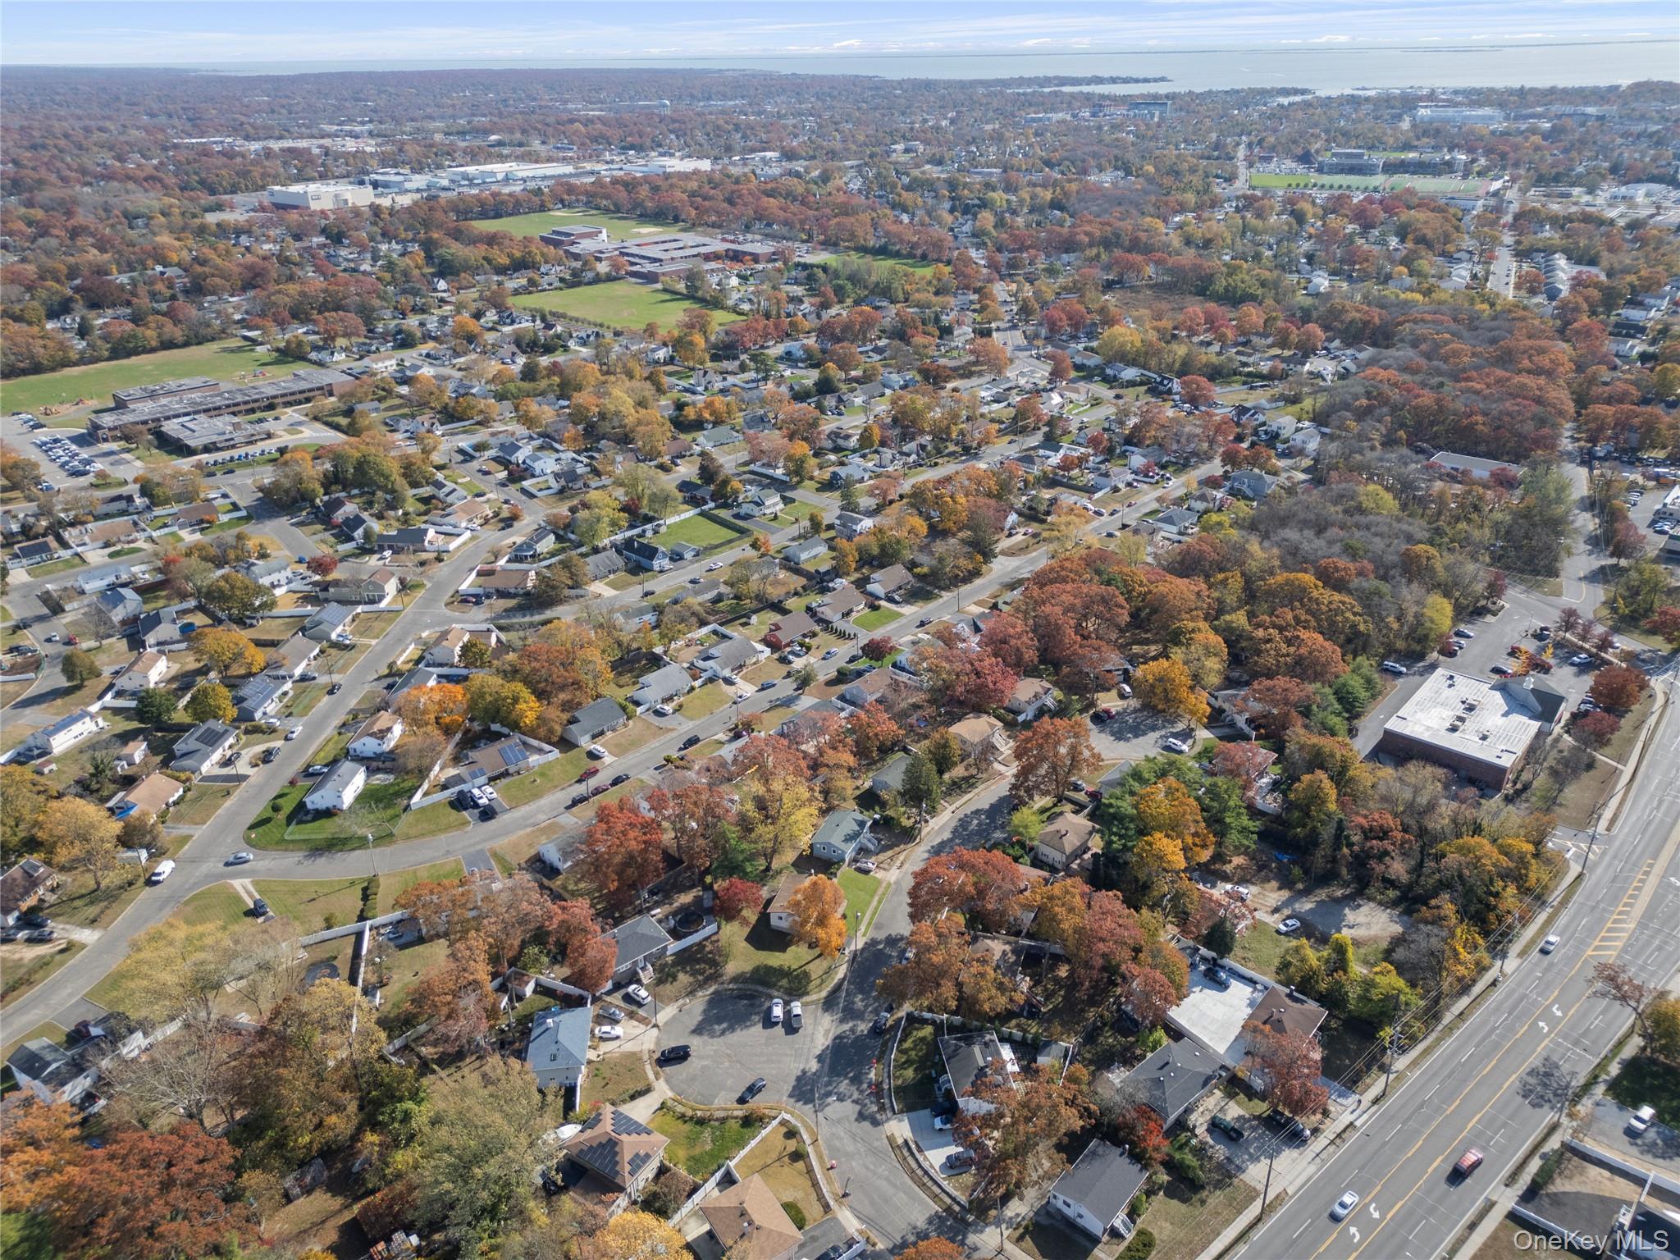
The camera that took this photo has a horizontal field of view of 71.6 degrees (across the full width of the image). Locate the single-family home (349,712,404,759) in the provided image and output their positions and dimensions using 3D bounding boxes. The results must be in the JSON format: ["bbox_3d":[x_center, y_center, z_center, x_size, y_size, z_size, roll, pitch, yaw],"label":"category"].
[{"bbox_3d":[-111.530,24.370,279.590,8.460,5.740,11.470,0,27,1],"label":"single-family home"}]

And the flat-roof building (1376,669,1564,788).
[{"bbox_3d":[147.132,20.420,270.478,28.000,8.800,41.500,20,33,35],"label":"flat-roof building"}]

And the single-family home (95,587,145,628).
[{"bbox_3d":[-213.990,-8.080,345.810,10.190,6.200,11.290,-23,34,-37],"label":"single-family home"}]

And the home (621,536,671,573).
[{"bbox_3d":[-61.330,-24.180,370.580,14.500,7.000,7.000,21,34,36],"label":"home"}]

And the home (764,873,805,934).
[{"bbox_3d":[-7.258,50.410,218.458,8.700,5.000,12.300,8,28,16],"label":"home"}]

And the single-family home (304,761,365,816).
[{"bbox_3d":[-110.750,34.030,256.130,8.200,5.800,11.700,1,26,3],"label":"single-family home"}]

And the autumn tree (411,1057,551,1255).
[{"bbox_3d":[-48.226,71.670,157.794,19.000,22.000,19.000,-1,26,0],"label":"autumn tree"}]

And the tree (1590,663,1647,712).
[{"bbox_3d":[189.030,14.500,283.380,12.180,11.880,12.670,-1,27,0],"label":"tree"}]

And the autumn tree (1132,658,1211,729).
[{"bbox_3d":[80.920,15.320,284.030,17.000,12.500,14.000,-1,27,0],"label":"autumn tree"}]

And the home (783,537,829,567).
[{"bbox_3d":[-10.925,-26.379,372.337,7.700,5.200,12.400,21,34,37],"label":"home"}]

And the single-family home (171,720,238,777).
[{"bbox_3d":[-150.480,27.850,273.510,10.800,5.100,16.000,2,27,5],"label":"single-family home"}]

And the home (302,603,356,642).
[{"bbox_3d":[-146.620,-2.650,334.480,11.000,5.000,17.500,2,27,5],"label":"home"}]

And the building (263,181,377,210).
[{"bbox_3d":[-572.150,-477.990,1283.100,99.540,16.340,68.640,21,34,37],"label":"building"}]

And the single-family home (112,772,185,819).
[{"bbox_3d":[-151.750,37.420,254.410,11.400,5.100,13.200,2,27,5],"label":"single-family home"}]

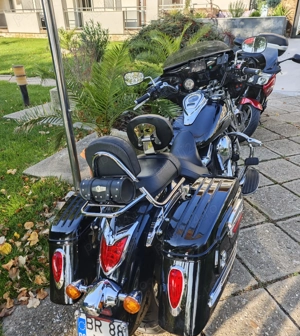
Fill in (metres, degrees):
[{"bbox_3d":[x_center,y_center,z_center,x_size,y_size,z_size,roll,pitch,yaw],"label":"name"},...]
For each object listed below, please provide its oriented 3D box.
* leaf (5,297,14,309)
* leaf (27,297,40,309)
[{"bbox_3d":[-0.856,0.819,1.619,0.070,0.025,0.075,-22,34,-34],"label":"leaf"},{"bbox_3d":[-0.716,0.827,1.634,0.079,0.030,0.070,-11,30,-18],"label":"leaf"}]

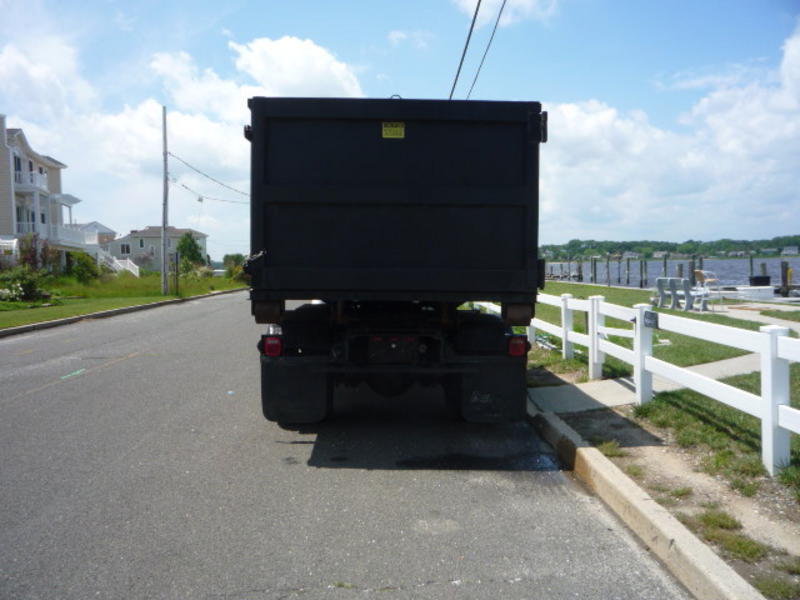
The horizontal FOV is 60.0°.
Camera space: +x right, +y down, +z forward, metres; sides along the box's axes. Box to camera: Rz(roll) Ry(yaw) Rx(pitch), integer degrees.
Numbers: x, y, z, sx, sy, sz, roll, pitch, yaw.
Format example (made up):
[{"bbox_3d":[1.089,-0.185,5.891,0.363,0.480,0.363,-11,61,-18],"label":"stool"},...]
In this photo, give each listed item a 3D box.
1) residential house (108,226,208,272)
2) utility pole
[{"bbox_3d":[-37.303,-7.540,108.018,12.800,7.600,9.600,-1,3,-2],"label":"residential house"},{"bbox_3d":[-10.938,-4.615,32.257,0.260,8.790,0.260,1,3,0],"label":"utility pole"}]

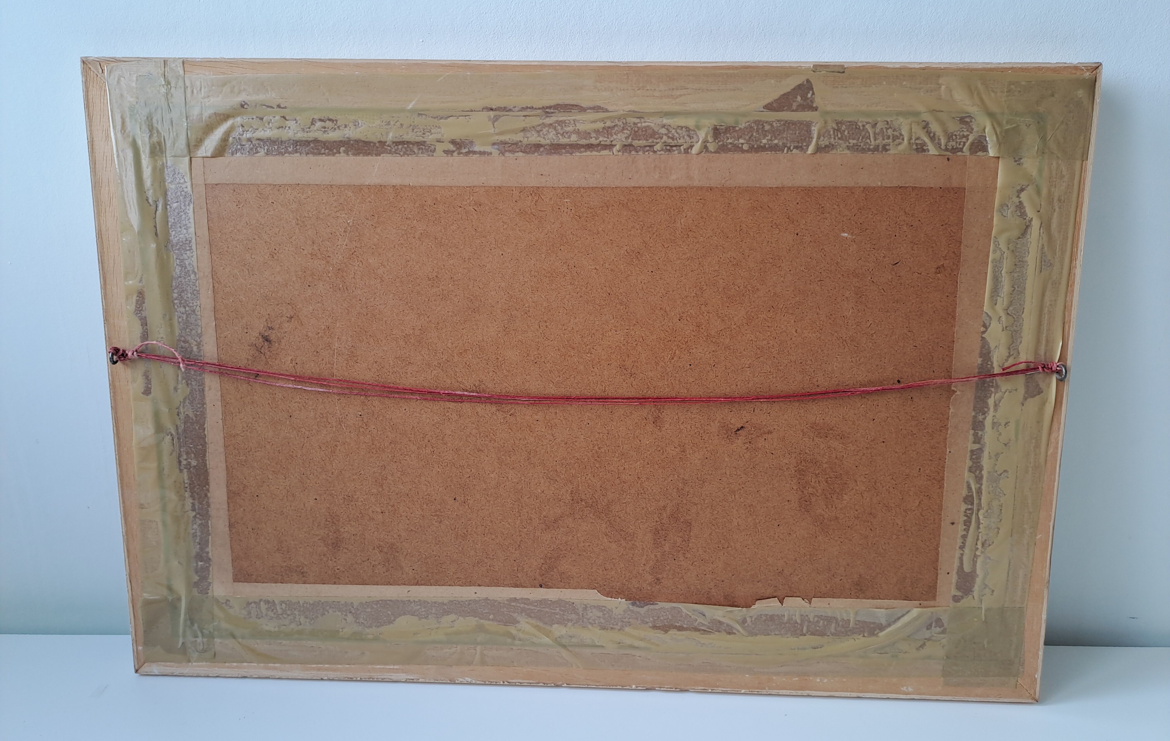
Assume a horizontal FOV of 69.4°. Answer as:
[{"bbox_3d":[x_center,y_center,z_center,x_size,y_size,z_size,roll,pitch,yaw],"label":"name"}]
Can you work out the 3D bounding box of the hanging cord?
[{"bbox_3d":[-0.005,0.004,0.539,0.611,0.036,0.014,1,10,2],"label":"hanging cord"}]

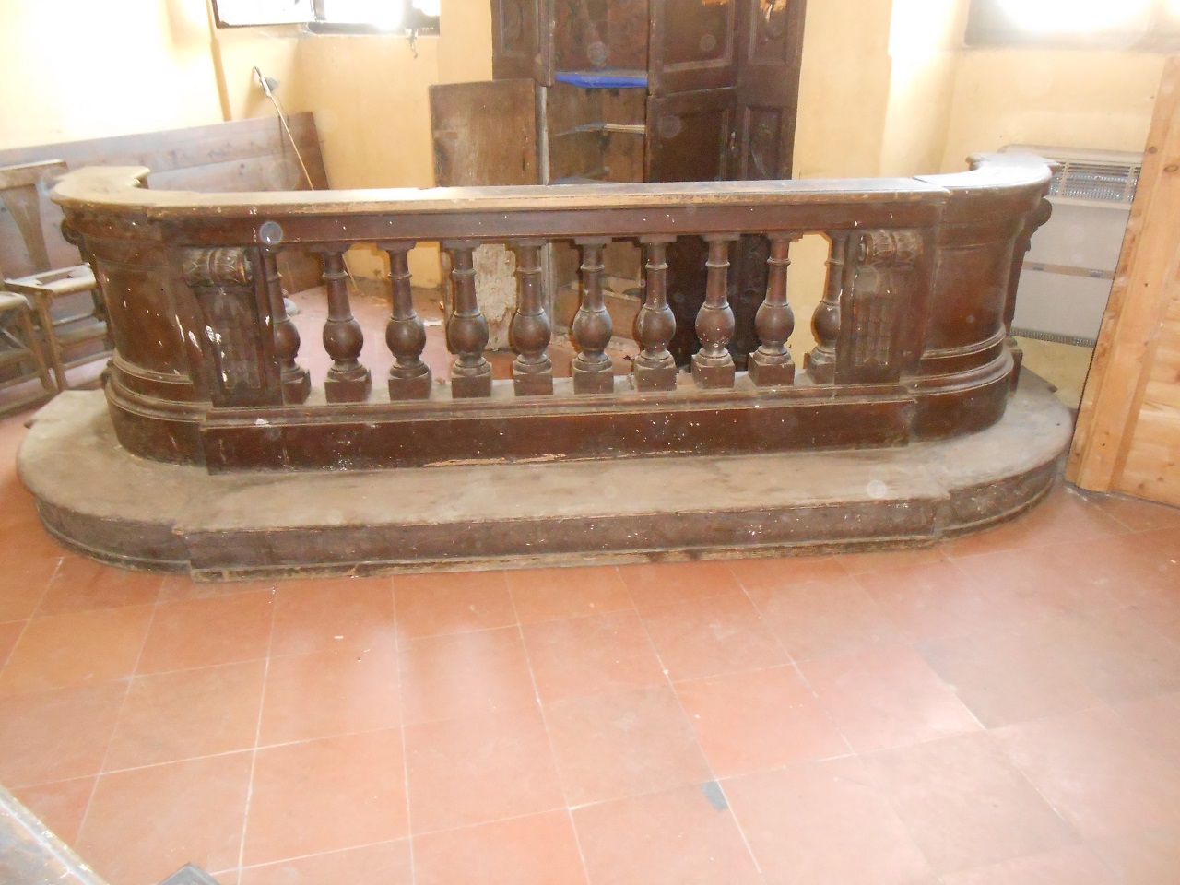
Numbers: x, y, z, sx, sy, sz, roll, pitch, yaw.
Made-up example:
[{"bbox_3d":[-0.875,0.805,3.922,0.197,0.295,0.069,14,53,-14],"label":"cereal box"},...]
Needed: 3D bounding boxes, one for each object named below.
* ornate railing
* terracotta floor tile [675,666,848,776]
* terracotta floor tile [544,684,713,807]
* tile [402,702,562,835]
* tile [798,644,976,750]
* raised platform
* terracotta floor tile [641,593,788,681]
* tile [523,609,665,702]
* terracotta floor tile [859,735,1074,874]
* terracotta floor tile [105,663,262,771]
[{"bbox_3d":[-0.057,-0.451,2.891,3.292,0.785,0.755,-2,25,-4],"label":"ornate railing"},{"bbox_3d":[0.369,0.607,1.932,0.298,0.020,0.298,-6,25,-12],"label":"terracotta floor tile"},{"bbox_3d":[0.075,0.635,1.869,0.298,0.020,0.298,-6,25,-12],"label":"terracotta floor tile"},{"bbox_3d":[-0.219,0.664,1.806,0.298,0.020,0.298,-6,25,-12],"label":"tile"},{"bbox_3d":[0.663,0.578,1.995,0.298,0.020,0.298,-6,25,-12],"label":"tile"},{"bbox_3d":[-0.071,0.044,2.945,3.678,0.160,1.096,-2,25,-4],"label":"raised platform"},{"bbox_3d":[0.300,0.484,2.200,0.298,0.020,0.298,-6,25,-12],"label":"terracotta floor tile"},{"bbox_3d":[0.006,0.513,2.137,0.298,0.020,0.298,-6,25,-12],"label":"tile"},{"bbox_3d":[0.732,0.700,1.728,0.298,0.020,0.298,-6,25,-12],"label":"terracotta floor tile"},{"bbox_3d":[-0.876,0.600,1.948,0.298,0.020,0.298,-6,25,-12],"label":"terracotta floor tile"}]

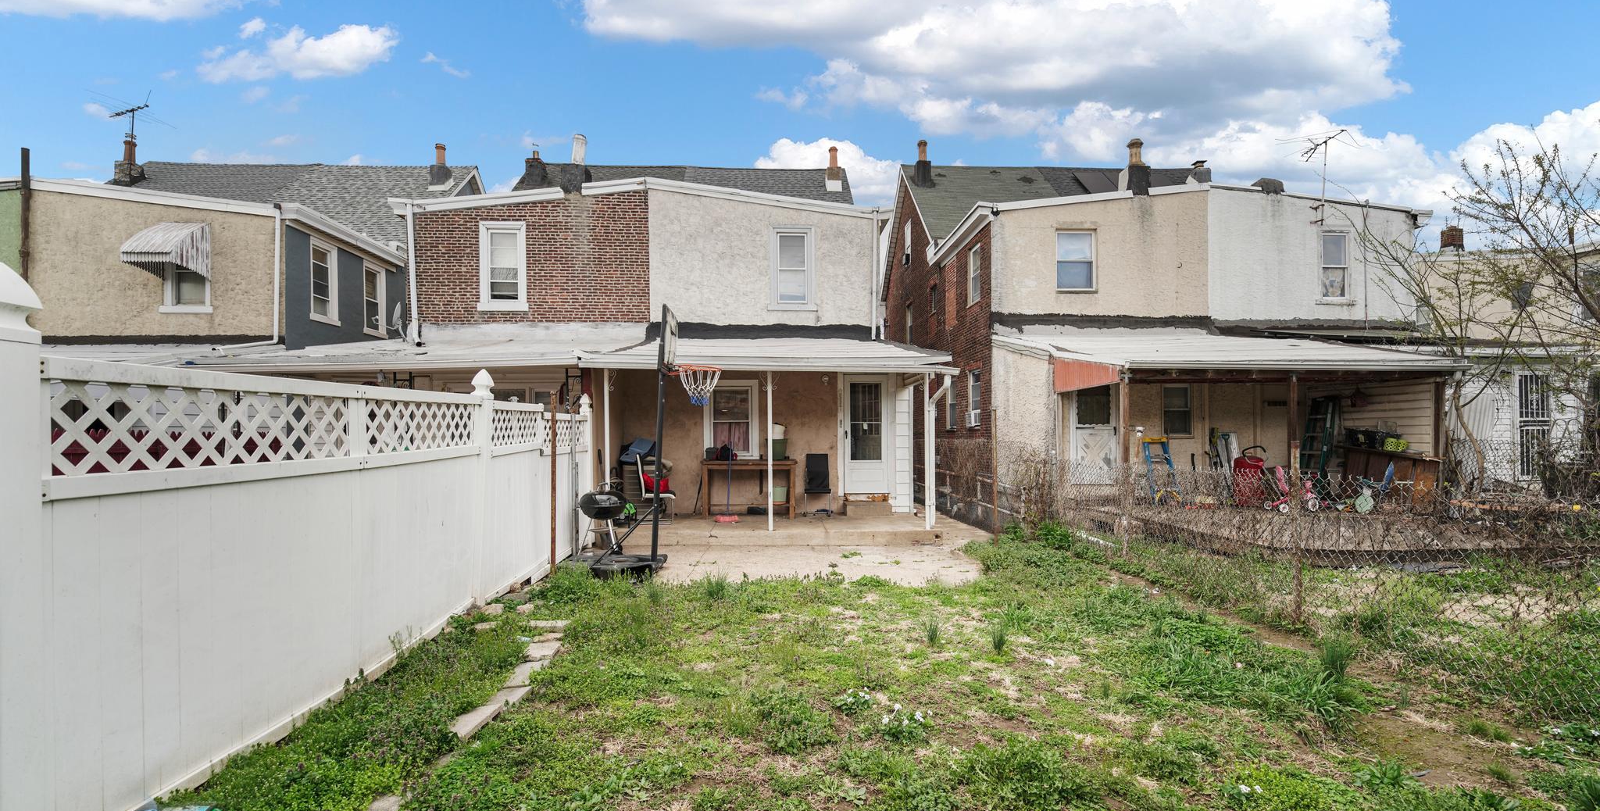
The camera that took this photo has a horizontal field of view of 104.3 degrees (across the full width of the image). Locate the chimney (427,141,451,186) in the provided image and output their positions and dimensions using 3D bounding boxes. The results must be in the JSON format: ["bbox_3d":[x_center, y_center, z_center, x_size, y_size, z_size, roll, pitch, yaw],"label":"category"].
[{"bbox_3d":[-11.940,-7.922,20.618,0.600,1.420,0.550,0,-2,-2],"label":"chimney"}]

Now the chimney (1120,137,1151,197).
[{"bbox_3d":[7.464,-5.292,13.889,0.520,1.260,0.480,0,-2,-2],"label":"chimney"}]

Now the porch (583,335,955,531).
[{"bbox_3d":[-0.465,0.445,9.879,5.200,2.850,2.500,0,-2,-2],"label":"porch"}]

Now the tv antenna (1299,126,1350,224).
[{"bbox_3d":[11.574,-4.949,13.717,0.900,2.000,1.100,0,-2,4],"label":"tv antenna"}]

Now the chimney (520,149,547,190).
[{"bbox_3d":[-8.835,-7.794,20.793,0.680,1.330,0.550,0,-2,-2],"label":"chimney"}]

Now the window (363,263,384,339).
[{"bbox_3d":[-10.732,-2.644,15.689,0.150,1.750,0.880,0,-2,-2],"label":"window"}]

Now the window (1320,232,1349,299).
[{"bbox_3d":[11.840,-3.086,13.750,0.640,1.550,0.130,0,-2,-2],"label":"window"}]

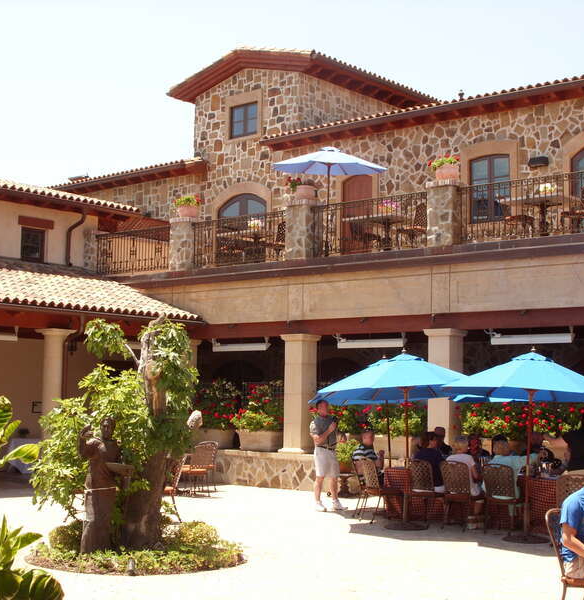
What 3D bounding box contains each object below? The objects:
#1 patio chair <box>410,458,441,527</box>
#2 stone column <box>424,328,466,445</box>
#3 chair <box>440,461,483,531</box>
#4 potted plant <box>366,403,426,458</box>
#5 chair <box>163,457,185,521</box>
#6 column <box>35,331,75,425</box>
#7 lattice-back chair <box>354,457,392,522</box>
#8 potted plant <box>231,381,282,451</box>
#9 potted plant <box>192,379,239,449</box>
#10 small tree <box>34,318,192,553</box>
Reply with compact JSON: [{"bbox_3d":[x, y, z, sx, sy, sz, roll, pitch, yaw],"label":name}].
[{"bbox_3d":[1.880,2.749,18.500,0.500,0.940,0.600,-3,-6,42],"label":"patio chair"},{"bbox_3d":[2.747,1.700,23.093,0.560,2.340,0.560,-4,-6,45],"label":"stone column"},{"bbox_3d":[2.357,2.695,17.868,0.480,0.950,0.570,-4,-6,45],"label":"chair"},{"bbox_3d":[2.006,2.307,23.799,1.280,1.220,0.580,-4,-6,45],"label":"potted plant"},{"bbox_3d":[-1.784,2.687,18.400,0.620,0.940,0.520,2,-5,-10],"label":"chair"},{"bbox_3d":[-4.554,2.103,25.112,0.540,3.060,0.540,-4,-6,45],"label":"column"},{"bbox_3d":[1.211,2.786,19.000,0.600,0.930,0.520,4,-6,-37],"label":"lattice-back chair"},{"bbox_3d":[-0.618,2.434,27.100,1.250,1.400,0.900,-3,-6,42],"label":"potted plant"},{"bbox_3d":[-1.473,2.439,27.234,1.280,1.400,0.580,-4,-6,45],"label":"potted plant"},{"bbox_3d":[-1.961,1.510,14.300,1.720,2.500,1.500,1,-5,0],"label":"small tree"}]

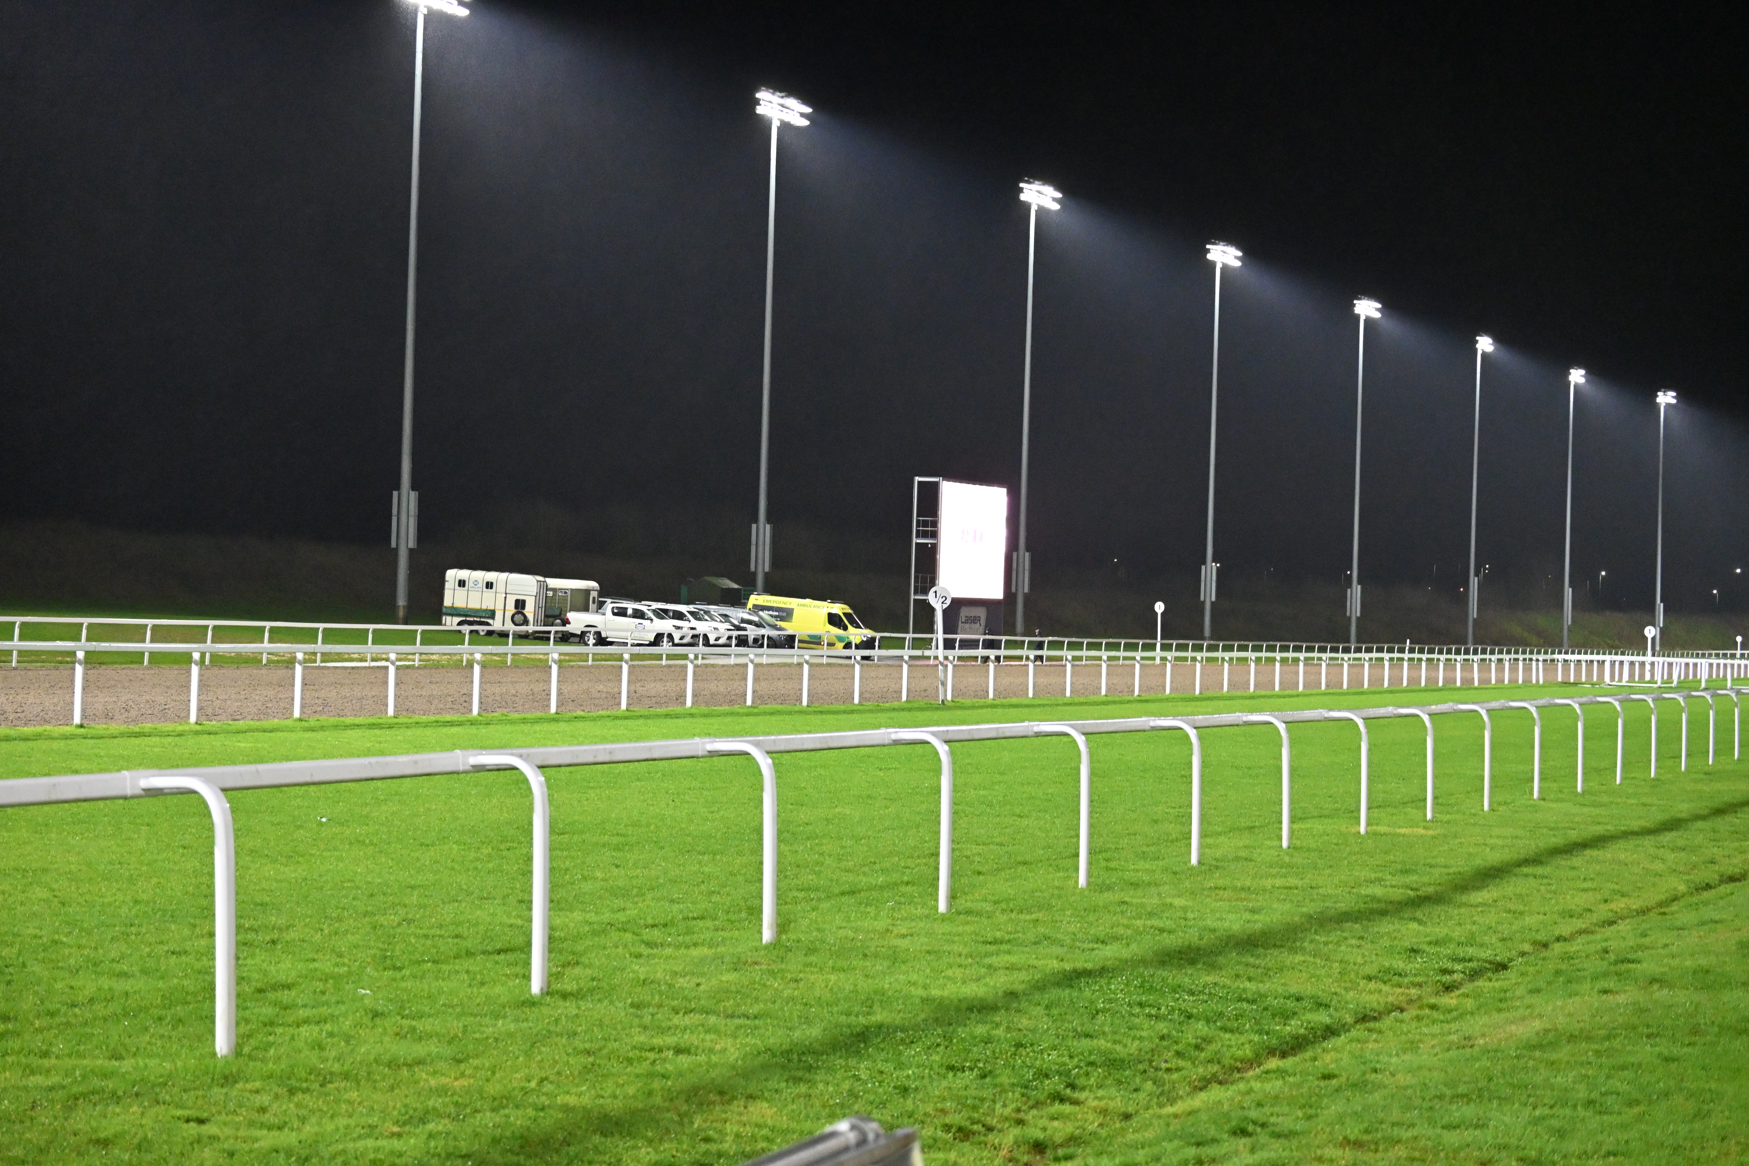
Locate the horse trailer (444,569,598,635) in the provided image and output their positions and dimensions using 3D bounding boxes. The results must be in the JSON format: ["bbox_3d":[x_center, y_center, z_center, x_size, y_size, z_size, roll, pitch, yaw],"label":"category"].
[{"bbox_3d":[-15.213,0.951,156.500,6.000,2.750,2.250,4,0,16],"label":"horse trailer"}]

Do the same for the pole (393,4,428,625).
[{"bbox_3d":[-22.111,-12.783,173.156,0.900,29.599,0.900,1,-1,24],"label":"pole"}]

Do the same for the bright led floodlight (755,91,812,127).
[{"bbox_3d":[-5.214,-27.220,209.081,1.100,1.500,4.800,1,-1,27],"label":"bright led floodlight"}]

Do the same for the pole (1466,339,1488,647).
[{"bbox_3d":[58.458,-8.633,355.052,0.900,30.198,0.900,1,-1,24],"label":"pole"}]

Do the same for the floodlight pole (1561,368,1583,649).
[{"bbox_3d":[74.575,-7.901,391.432,0.900,30.347,0.900,1,-1,24],"label":"floodlight pole"}]

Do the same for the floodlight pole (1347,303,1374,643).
[{"bbox_3d":[42.340,-9.331,318.671,0.900,29.914,0.900,1,-1,24],"label":"floodlight pole"}]

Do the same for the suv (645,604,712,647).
[{"bbox_3d":[-8.410,1.812,150.000,5.200,1.870,1.870,4,0,19],"label":"suv"}]

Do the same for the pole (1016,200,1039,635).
[{"bbox_3d":[10.113,-10.994,245.913,0.900,29.742,0.900,1,-1,24],"label":"pole"}]

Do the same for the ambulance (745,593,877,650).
[{"bbox_3d":[-2.665,1.885,159.000,5.600,2.600,2.100,5,0,19],"label":"ambulance"}]

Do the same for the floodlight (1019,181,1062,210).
[{"bbox_3d":[11.185,-26.108,245.461,1.100,1.500,4.700,1,-1,27],"label":"floodlight"}]

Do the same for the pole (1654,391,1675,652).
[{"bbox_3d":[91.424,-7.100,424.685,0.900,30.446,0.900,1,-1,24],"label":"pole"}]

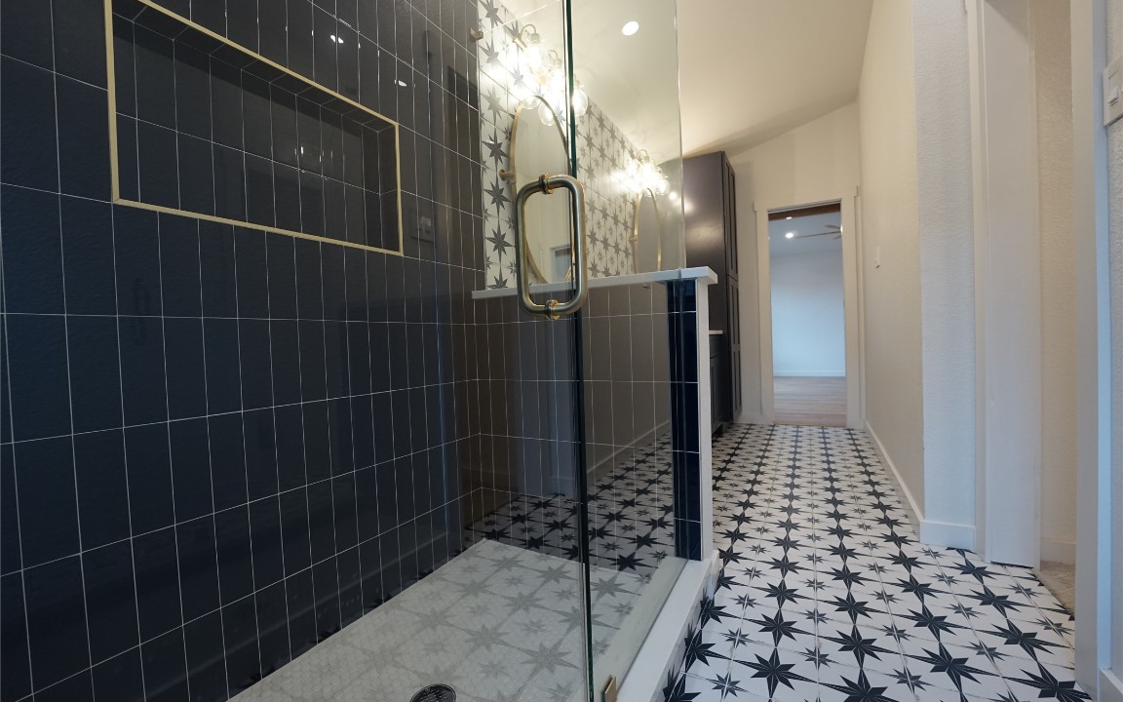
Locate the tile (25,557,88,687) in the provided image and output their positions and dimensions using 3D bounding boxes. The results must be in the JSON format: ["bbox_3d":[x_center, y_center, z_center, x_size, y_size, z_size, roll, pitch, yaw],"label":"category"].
[{"bbox_3d":[-0.936,0.503,0.813,0.010,0.228,0.074,-1,1,29],"label":"tile"}]

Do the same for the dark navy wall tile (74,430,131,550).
[{"bbox_3d":[-0.911,0.274,0.866,0.010,0.228,0.074,-1,1,29],"label":"dark navy wall tile"}]

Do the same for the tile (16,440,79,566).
[{"bbox_3d":[-0.968,0.281,0.821,0.010,0.232,0.075,-2,1,30],"label":"tile"}]

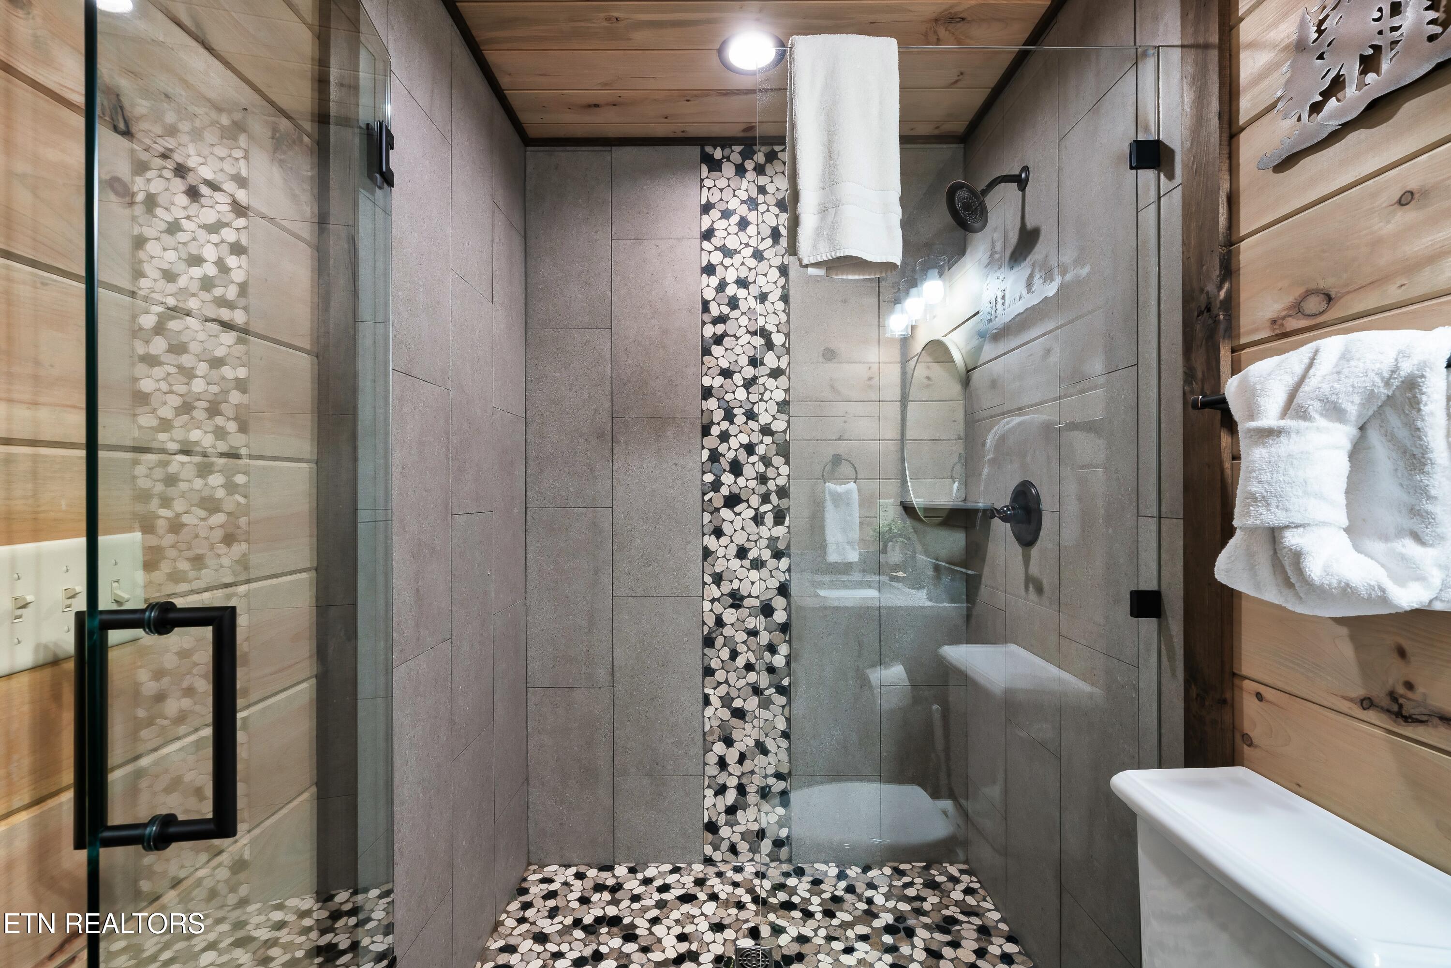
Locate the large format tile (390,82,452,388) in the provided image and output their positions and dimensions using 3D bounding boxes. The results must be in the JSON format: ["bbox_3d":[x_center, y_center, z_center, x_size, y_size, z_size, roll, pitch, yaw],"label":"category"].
[{"bbox_3d":[-0.686,-0.538,1.452,0.012,0.610,0.302,0,-1,0],"label":"large format tile"}]

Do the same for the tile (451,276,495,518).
[{"bbox_3d":[-0.686,-0.226,1.750,0.012,0.610,0.296,0,-1,0],"label":"tile"}]

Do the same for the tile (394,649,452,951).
[{"bbox_3d":[-0.676,0.679,1.433,0.010,0.606,0.300,0,0,0],"label":"tile"}]

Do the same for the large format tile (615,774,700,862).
[{"bbox_3d":[-0.226,1.146,2.201,0.305,0.298,0.012,0,-1,0],"label":"large format tile"}]

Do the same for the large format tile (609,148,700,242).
[{"bbox_3d":[-0.236,-0.991,2.198,0.300,0.312,0.010,0,0,0],"label":"large format tile"}]

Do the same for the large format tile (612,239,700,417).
[{"bbox_3d":[-0.234,-0.530,2.195,0.301,0.604,0.010,0,0,0],"label":"large format tile"}]

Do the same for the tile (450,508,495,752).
[{"bbox_3d":[-0.683,0.386,1.744,0.012,0.610,0.296,0,-1,0],"label":"tile"}]

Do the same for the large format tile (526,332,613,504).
[{"bbox_3d":[-0.536,-0.223,2.214,0.298,0.610,0.012,0,-1,0],"label":"large format tile"}]

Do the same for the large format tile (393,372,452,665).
[{"bbox_3d":[-0.683,0.073,1.446,0.012,0.610,0.302,0,-1,0],"label":"large format tile"}]

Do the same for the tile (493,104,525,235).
[{"bbox_3d":[-0.692,-0.996,2.060,0.012,0.319,0.307,0,-1,0],"label":"tile"}]

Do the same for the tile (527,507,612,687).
[{"bbox_3d":[-0.527,0.384,2.190,0.291,0.606,0.010,0,0,0],"label":"tile"}]

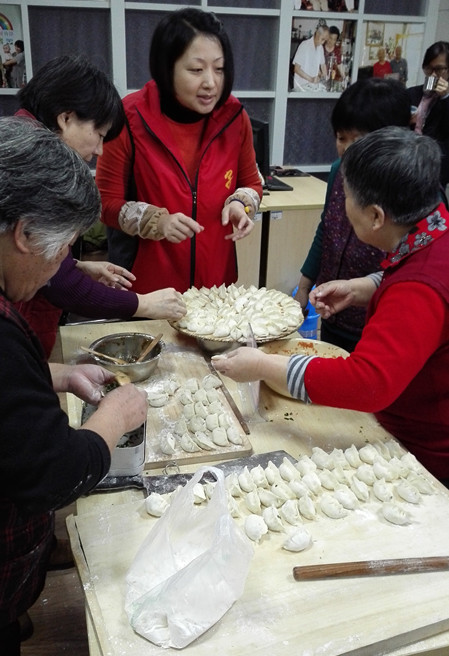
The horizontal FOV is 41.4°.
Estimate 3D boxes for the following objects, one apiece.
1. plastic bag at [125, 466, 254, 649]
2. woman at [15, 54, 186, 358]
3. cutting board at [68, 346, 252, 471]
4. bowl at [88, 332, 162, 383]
[{"bbox_3d":[-0.045,0.258,0.711,0.140,0.140,0.180,-2,20,-9],"label":"plastic bag"},{"bbox_3d":[-0.392,0.059,1.582,0.580,1.460,0.500,-1,20,-8],"label":"woman"},{"bbox_3d":[-0.160,0.150,1.259,0.300,0.015,0.505,-4,20,-15],"label":"cutting board"},{"bbox_3d":[-0.221,0.074,1.351,0.170,0.066,0.170,-4,20,-15],"label":"bowl"}]

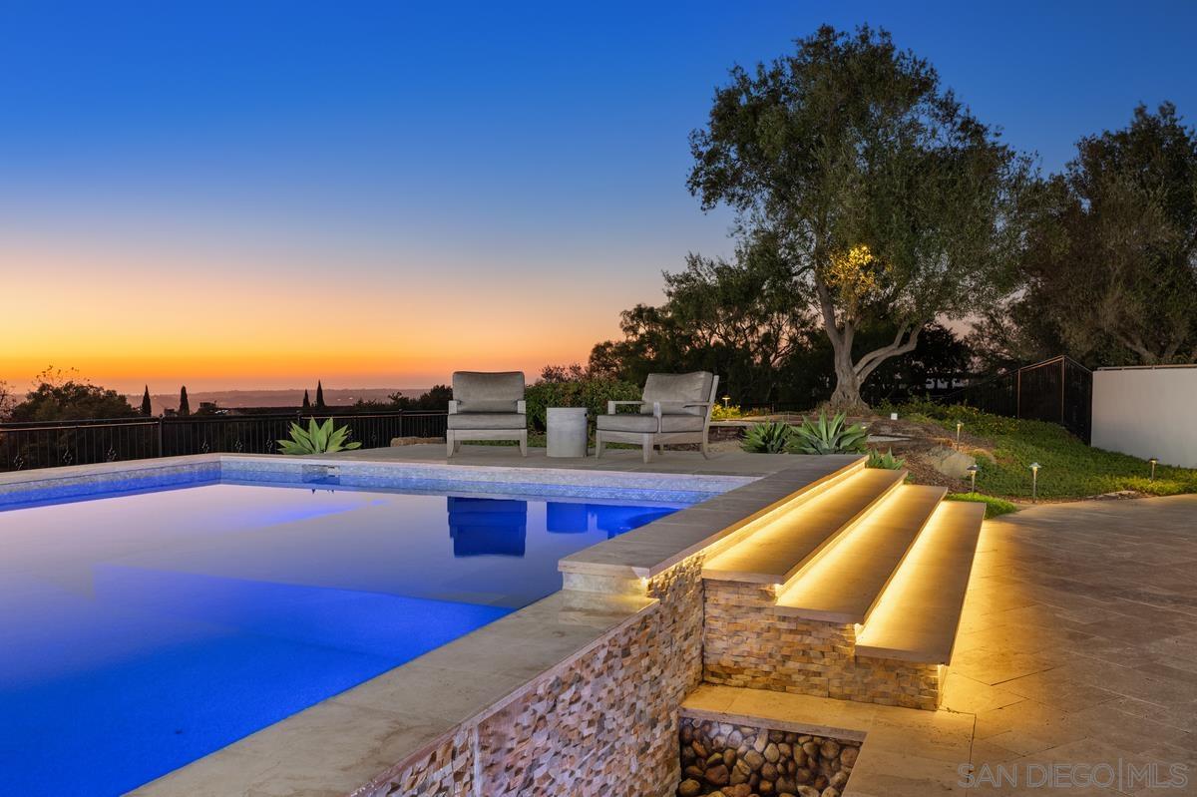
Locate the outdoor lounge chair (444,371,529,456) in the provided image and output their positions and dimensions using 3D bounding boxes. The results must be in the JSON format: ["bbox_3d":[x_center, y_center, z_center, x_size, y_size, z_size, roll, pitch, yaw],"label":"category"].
[{"bbox_3d":[-1.167,0.154,8.546,0.810,0.870,0.890,0,1,-5],"label":"outdoor lounge chair"}]

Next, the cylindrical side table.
[{"bbox_3d":[-0.323,0.344,8.222,0.420,0.500,0.420,0,1,0],"label":"cylindrical side table"}]

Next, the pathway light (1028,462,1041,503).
[{"bbox_3d":[4.809,0.924,8.800,0.140,0.460,0.140,0,1,0],"label":"pathway light"}]

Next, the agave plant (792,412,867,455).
[{"bbox_3d":[2.533,0.405,8.750,0.860,0.530,0.820,0,1,0],"label":"agave plant"}]

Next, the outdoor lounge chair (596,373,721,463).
[{"bbox_3d":[0.572,0.163,7.948,0.890,0.870,0.810,-1,2,-36],"label":"outdoor lounge chair"}]

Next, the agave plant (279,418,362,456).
[{"bbox_3d":[-3.111,0.462,8.900,0.930,0.500,0.900,0,1,0],"label":"agave plant"}]

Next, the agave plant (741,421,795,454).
[{"bbox_3d":[1.930,0.461,9.000,0.700,0.410,0.680,0,1,0],"label":"agave plant"}]

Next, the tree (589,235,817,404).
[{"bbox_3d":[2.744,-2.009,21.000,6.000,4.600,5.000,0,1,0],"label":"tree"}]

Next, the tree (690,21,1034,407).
[{"bbox_3d":[4.561,-3.204,14.000,5.950,6.700,5.600,0,1,0],"label":"tree"}]

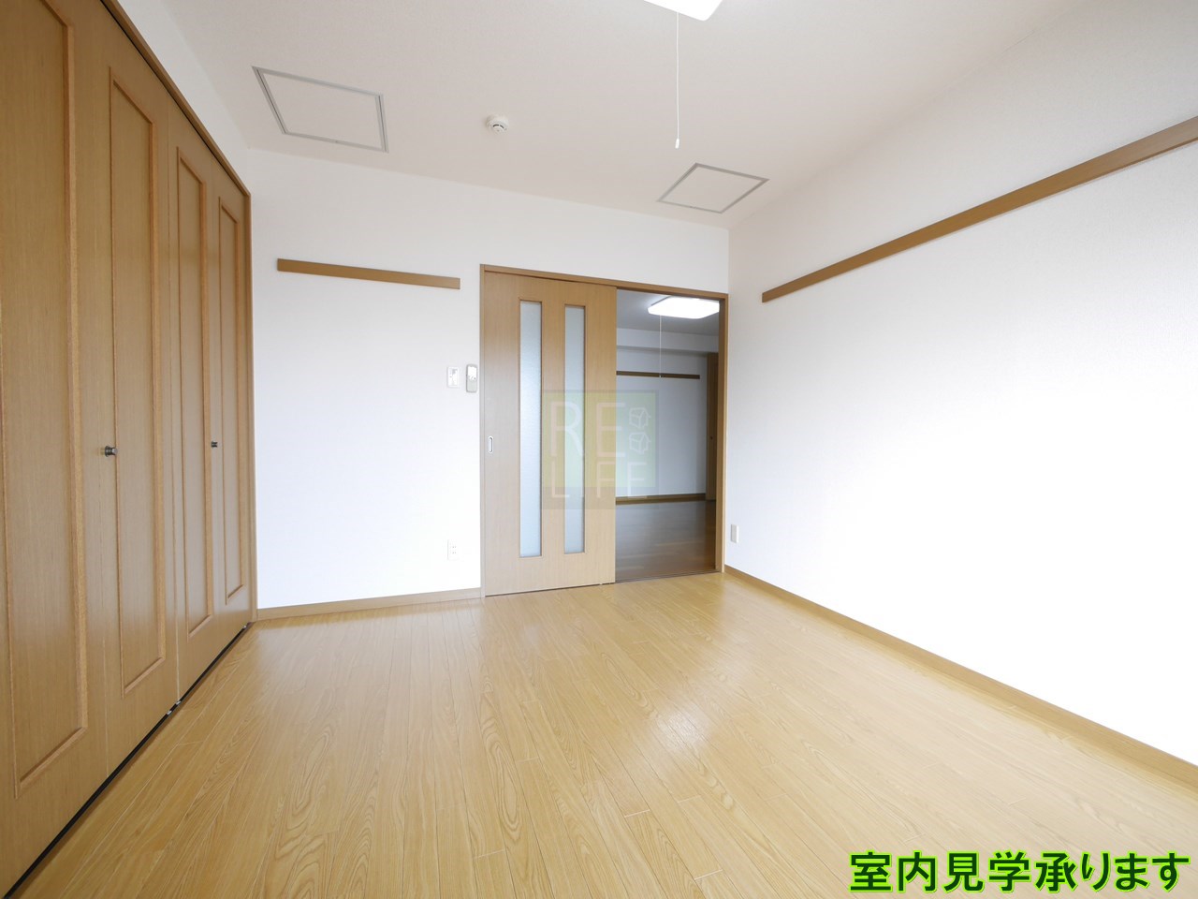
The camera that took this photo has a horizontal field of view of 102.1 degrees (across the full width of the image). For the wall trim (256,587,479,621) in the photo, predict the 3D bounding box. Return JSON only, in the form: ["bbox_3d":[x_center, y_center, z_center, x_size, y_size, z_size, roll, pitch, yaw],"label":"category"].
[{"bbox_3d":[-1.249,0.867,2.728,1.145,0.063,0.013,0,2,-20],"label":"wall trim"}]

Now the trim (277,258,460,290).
[{"bbox_3d":[-1.237,-0.961,2.668,0.910,0.062,0.020,0,2,-20],"label":"trim"}]

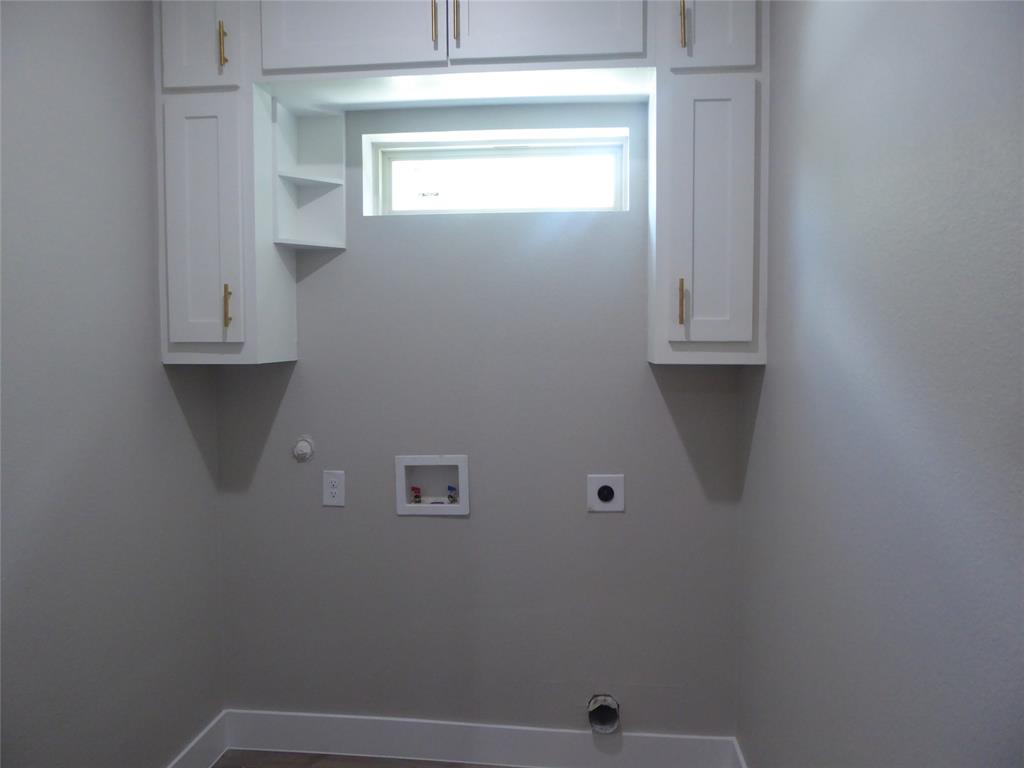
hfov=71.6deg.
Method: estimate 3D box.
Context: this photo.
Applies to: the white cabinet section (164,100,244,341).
[{"bbox_3d":[-0.883,-0.487,2.211,0.232,0.720,0.280,0,3,6],"label":"white cabinet section"}]

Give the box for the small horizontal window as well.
[{"bbox_3d":[-0.054,-0.700,2.398,0.885,0.267,0.111,0,3,6],"label":"small horizontal window"}]

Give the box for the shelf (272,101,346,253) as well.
[{"bbox_3d":[-0.662,-0.675,2.324,0.182,0.460,0.167,0,3,6],"label":"shelf"}]

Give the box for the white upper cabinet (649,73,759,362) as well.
[{"bbox_3d":[0.573,-0.477,2.136,0.294,0.828,0.302,0,3,6],"label":"white upper cabinet"}]

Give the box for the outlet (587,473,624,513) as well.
[{"bbox_3d":[0.314,0.365,2.358,0.120,0.124,0.015,0,3,6],"label":"outlet"}]

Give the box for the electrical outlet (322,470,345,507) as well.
[{"bbox_3d":[-0.619,0.365,2.458,0.075,0.121,0.015,0,3,6],"label":"electrical outlet"}]

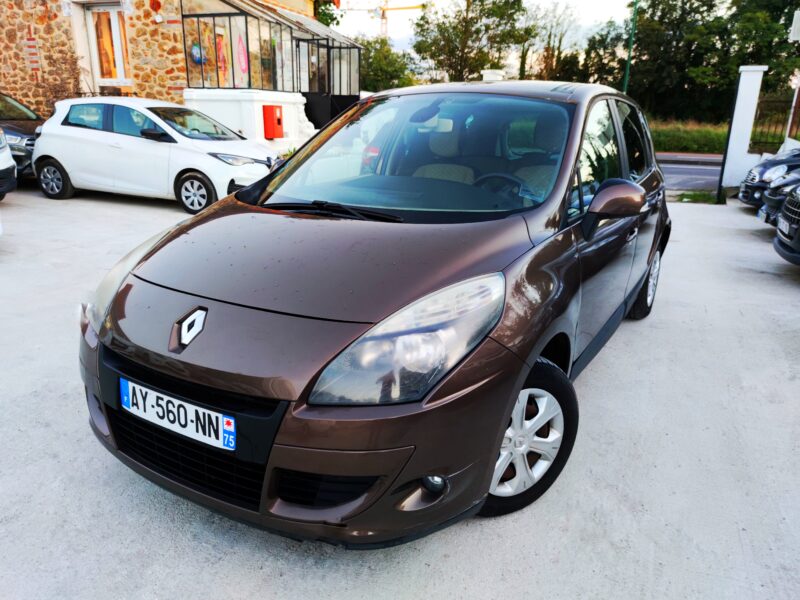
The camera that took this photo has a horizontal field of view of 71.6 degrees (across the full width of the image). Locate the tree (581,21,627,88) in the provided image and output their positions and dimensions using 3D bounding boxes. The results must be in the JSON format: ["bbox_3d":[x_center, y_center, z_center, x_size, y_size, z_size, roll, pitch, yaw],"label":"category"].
[{"bbox_3d":[14.726,-15.325,40.563,3.600,9.593,3.600,6,17,18],"label":"tree"}]

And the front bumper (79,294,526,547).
[{"bbox_3d":[-0.523,0.353,1.942,1.780,0.580,0.650,10,19,30],"label":"front bumper"}]

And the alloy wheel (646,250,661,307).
[{"bbox_3d":[1.861,-0.164,4.190,0.150,0.420,0.420,10,19,30],"label":"alloy wheel"}]

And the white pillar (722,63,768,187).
[{"bbox_3d":[6.821,-3.412,11.014,0.480,2.371,0.480,7,17,20],"label":"white pillar"}]

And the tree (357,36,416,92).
[{"bbox_3d":[-0.797,-8.014,22.635,3.600,4.900,3.600,0,17,-2],"label":"tree"}]

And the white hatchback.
[{"bbox_3d":[-3.800,-2.360,8.860,4.080,1.560,1.760,5,18,16],"label":"white hatchback"}]

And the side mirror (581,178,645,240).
[{"bbox_3d":[0.839,-0.360,2.178,0.240,0.210,0.160,10,19,30],"label":"side mirror"}]

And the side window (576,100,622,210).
[{"bbox_3d":[0.953,-0.708,2.655,0.070,0.500,0.920,-8,10,34],"label":"side window"}]

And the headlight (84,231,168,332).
[{"bbox_3d":[-1.023,-0.074,2.197,0.360,0.320,0.560,12,20,36],"label":"headlight"}]

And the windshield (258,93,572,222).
[{"bbox_3d":[0.016,-0.673,2.533,1.420,0.160,1.100,10,48,30],"label":"windshield"}]

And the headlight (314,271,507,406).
[{"bbox_3d":[0.066,0.116,1.594,0.360,0.280,0.600,10,19,30],"label":"headlight"}]

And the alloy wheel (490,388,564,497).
[{"bbox_3d":[0.393,0.487,1.972,0.420,0.420,0.150,-8,18,-26],"label":"alloy wheel"}]

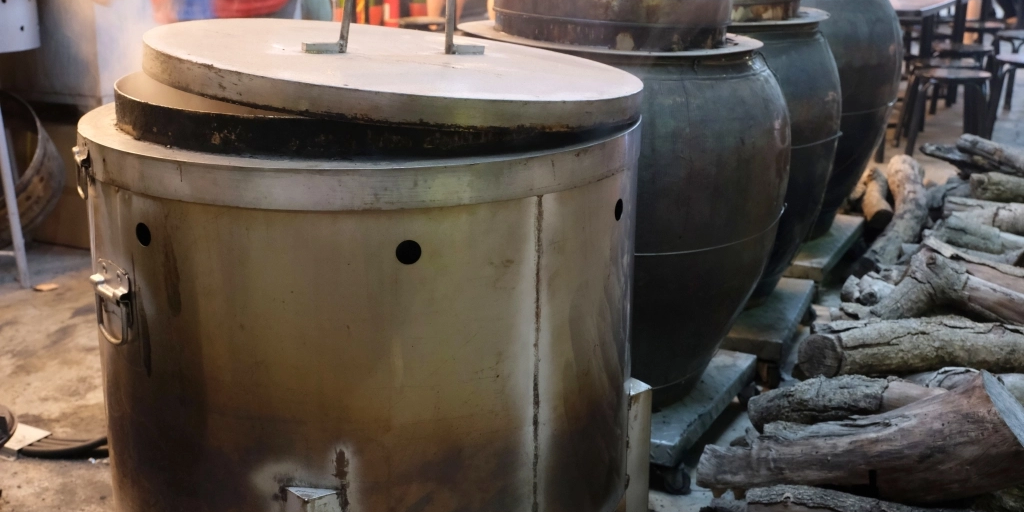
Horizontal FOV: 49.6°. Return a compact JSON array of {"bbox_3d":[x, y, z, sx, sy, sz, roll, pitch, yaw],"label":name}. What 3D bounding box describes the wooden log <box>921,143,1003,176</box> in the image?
[{"bbox_3d":[1.932,-0.423,4.767,0.100,0.090,0.500,-8,19,-26],"label":"wooden log"}]

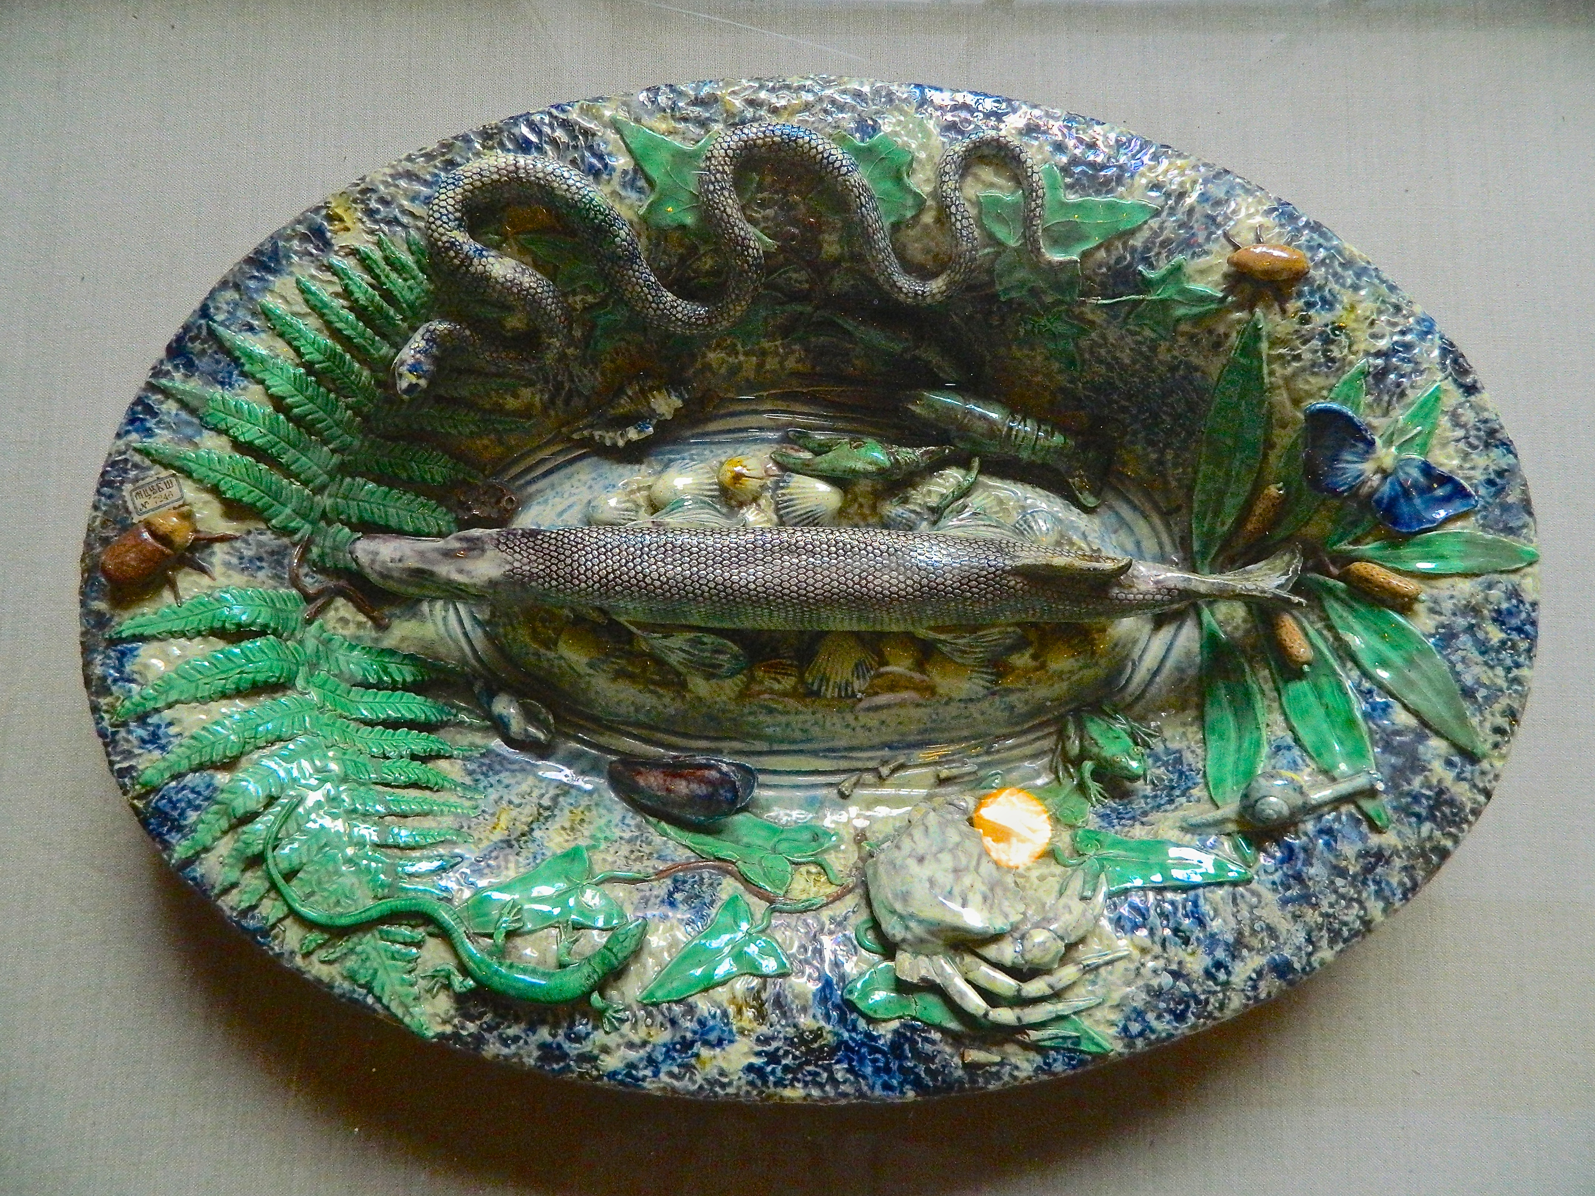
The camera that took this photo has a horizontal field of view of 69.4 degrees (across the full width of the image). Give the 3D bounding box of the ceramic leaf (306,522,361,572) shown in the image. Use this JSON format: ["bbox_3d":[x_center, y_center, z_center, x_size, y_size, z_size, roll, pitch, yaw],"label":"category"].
[{"bbox_3d":[-0.182,-0.019,0.449,0.020,0.008,0.019,5,85,-13],"label":"ceramic leaf"}]

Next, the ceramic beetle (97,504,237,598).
[{"bbox_3d":[-0.233,-0.015,0.429,0.044,0.014,0.033,-41,92,-11],"label":"ceramic beetle"}]

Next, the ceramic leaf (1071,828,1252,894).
[{"bbox_3d":[0.148,0.107,0.469,0.071,0.013,0.023,10,77,15],"label":"ceramic leaf"}]

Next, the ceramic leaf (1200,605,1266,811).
[{"bbox_3d":[0.169,0.041,0.449,0.024,0.010,0.081,-3,71,13],"label":"ceramic leaf"}]

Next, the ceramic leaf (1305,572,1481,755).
[{"bbox_3d":[0.245,0.029,0.475,0.027,0.014,0.098,-40,74,6],"label":"ceramic leaf"}]

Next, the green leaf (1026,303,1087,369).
[{"bbox_3d":[0.110,-0.110,0.484,0.024,0.008,0.027,-25,96,9],"label":"green leaf"}]

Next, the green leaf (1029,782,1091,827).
[{"bbox_3d":[0.110,0.087,0.484,0.024,0.008,0.022,37,84,26],"label":"green leaf"}]

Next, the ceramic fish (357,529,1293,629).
[{"bbox_3d":[0.012,-0.009,0.492,0.406,0.042,0.044,1,83,0],"label":"ceramic fish"}]

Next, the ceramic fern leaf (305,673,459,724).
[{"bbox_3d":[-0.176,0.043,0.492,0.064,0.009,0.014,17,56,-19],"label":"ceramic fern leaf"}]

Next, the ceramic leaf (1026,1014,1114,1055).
[{"bbox_3d":[0.099,0.161,0.426,0.034,0.008,0.014,10,74,5],"label":"ceramic leaf"}]

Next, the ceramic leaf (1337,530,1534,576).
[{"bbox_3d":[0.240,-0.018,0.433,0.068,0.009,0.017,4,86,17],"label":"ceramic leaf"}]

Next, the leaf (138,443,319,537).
[{"bbox_3d":[-0.239,-0.045,0.481,0.078,0.012,0.022,28,79,-11],"label":"leaf"}]

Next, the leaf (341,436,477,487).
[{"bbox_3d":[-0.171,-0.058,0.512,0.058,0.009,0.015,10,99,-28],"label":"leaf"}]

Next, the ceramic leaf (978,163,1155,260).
[{"bbox_3d":[0.117,-0.167,0.498,0.076,0.014,0.040,6,96,8],"label":"ceramic leaf"}]

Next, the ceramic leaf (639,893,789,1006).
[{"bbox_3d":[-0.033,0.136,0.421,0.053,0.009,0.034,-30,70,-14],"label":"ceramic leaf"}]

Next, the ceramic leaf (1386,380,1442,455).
[{"bbox_3d":[0.227,-0.066,0.425,0.014,0.005,0.028,28,92,11],"label":"ceramic leaf"}]

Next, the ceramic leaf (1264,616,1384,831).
[{"bbox_3d":[0.208,0.048,0.457,0.021,0.010,0.093,-22,72,6],"label":"ceramic leaf"}]

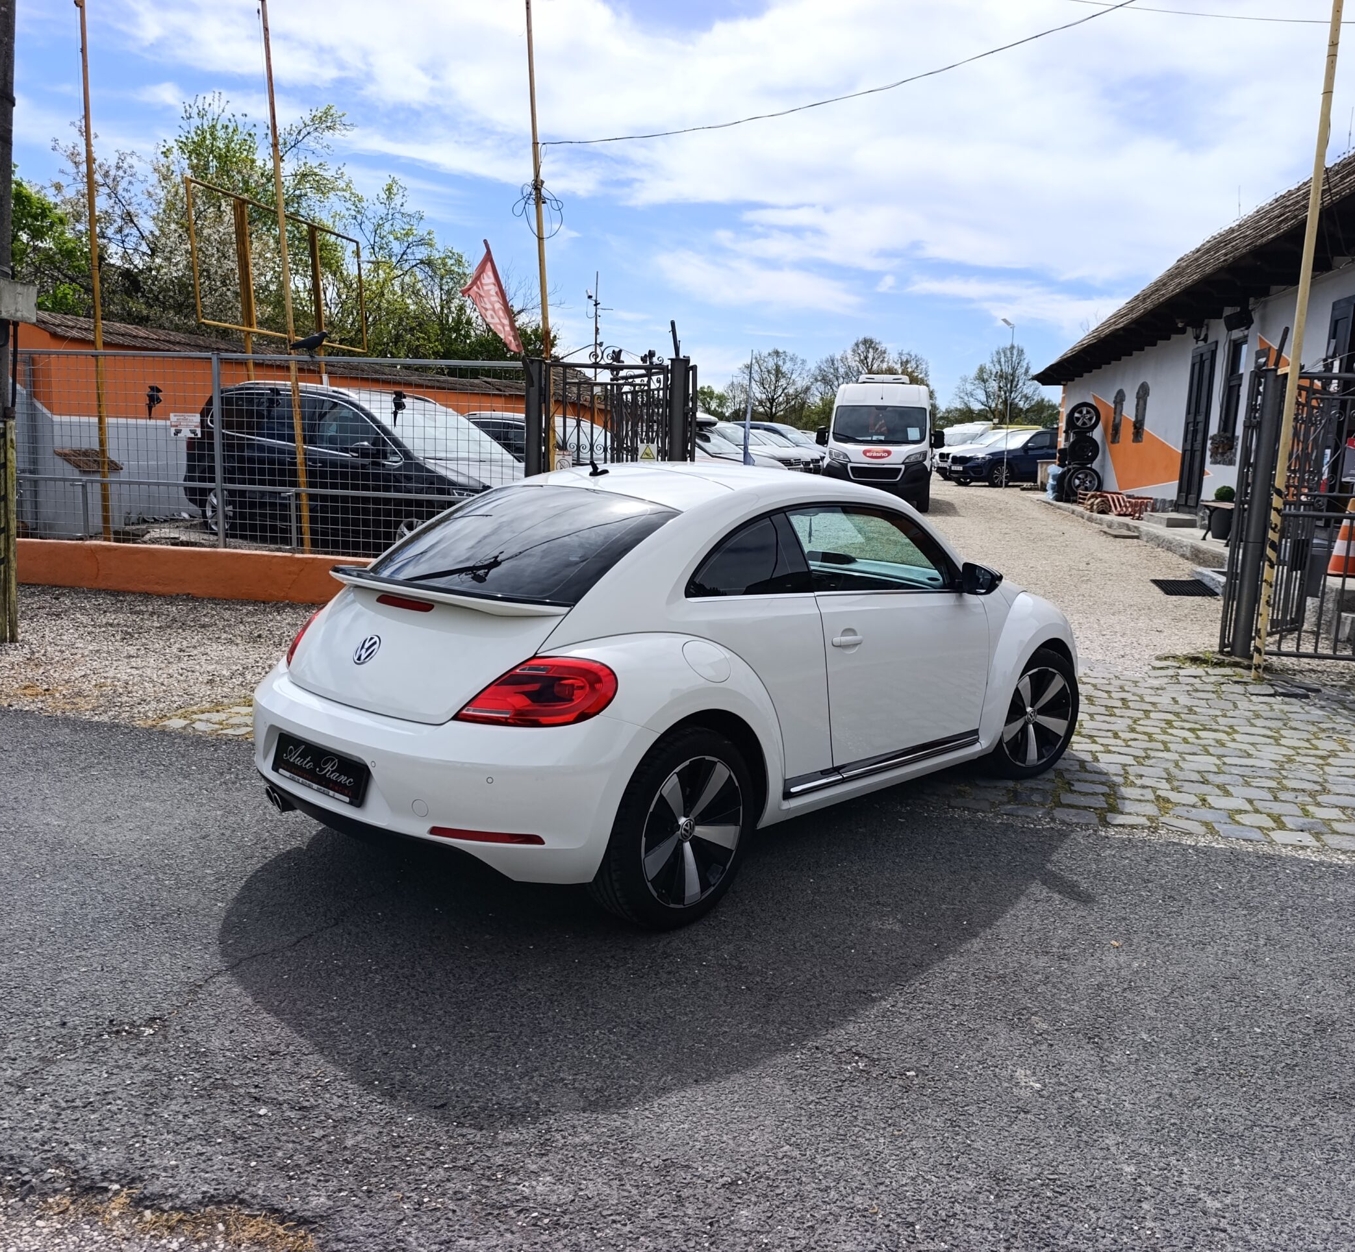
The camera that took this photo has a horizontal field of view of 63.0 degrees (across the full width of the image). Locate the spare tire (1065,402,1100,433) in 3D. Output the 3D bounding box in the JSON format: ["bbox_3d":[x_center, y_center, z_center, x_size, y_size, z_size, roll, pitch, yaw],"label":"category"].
[{"bbox_3d":[8.531,-4.381,23.249,0.630,0.630,0.220,3,8,7],"label":"spare tire"}]

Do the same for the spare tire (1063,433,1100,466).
[{"bbox_3d":[8.512,-3.698,23.249,0.620,0.620,0.220,3,8,7],"label":"spare tire"}]

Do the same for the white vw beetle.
[{"bbox_3d":[0.289,0.043,4.998,1.830,1.487,4.280,9,11,41],"label":"white vw beetle"}]

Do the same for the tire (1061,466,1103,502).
[{"bbox_3d":[8.504,-3.011,23.249,0.650,0.650,0.230,3,8,7],"label":"tire"}]

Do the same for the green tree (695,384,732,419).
[{"bbox_3d":[1.579,-9.749,55.315,2.320,4.510,2.320,2,8,1],"label":"green tree"}]

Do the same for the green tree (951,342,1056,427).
[{"bbox_3d":[18.116,-12.041,62.547,5.820,7.810,5.820,4,8,15],"label":"green tree"}]

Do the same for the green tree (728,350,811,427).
[{"bbox_3d":[5.133,-11.999,62.501,4.800,7.160,4.800,2,8,4],"label":"green tree"}]

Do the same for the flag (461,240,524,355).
[{"bbox_3d":[-1.757,-3.119,10.500,0.600,1.120,0.350,3,8,11],"label":"flag"}]

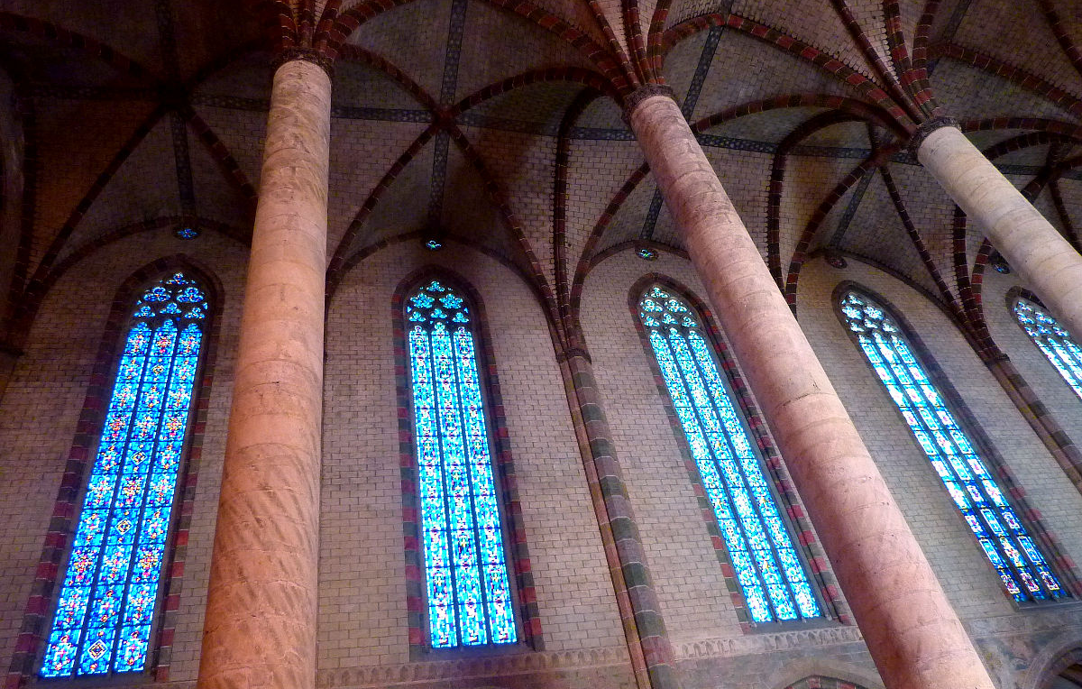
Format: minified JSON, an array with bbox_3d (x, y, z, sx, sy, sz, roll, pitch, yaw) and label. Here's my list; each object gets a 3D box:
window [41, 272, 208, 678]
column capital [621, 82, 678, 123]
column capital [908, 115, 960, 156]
[{"bbox_3d":[-12.121,2.660,23.893,2.400,14.850,0.350,1,-44,-15],"label":"window"},{"bbox_3d":[3.124,-6.433,21.967,1.660,0.470,1.660,1,-44,-15],"label":"column capital"},{"bbox_3d":[12.387,-6.334,24.549,1.660,0.470,1.660,1,-44,-15],"label":"column capital"}]

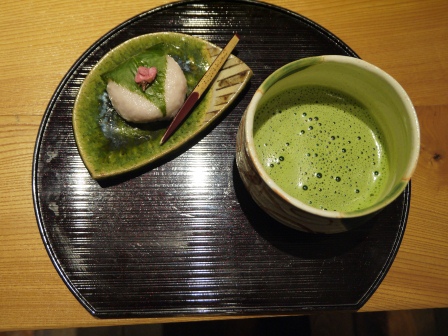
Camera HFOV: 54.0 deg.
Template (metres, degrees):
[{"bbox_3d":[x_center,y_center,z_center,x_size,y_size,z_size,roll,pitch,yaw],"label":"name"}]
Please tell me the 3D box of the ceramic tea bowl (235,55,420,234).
[{"bbox_3d":[0.069,-0.013,0.317,0.117,0.080,0.117,0,76,0],"label":"ceramic tea bowl"}]

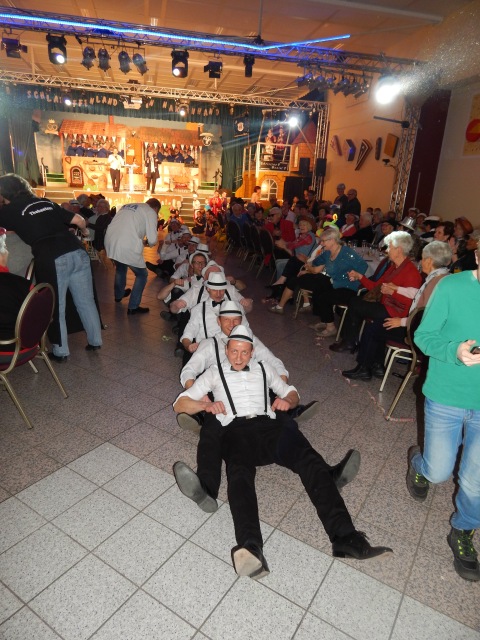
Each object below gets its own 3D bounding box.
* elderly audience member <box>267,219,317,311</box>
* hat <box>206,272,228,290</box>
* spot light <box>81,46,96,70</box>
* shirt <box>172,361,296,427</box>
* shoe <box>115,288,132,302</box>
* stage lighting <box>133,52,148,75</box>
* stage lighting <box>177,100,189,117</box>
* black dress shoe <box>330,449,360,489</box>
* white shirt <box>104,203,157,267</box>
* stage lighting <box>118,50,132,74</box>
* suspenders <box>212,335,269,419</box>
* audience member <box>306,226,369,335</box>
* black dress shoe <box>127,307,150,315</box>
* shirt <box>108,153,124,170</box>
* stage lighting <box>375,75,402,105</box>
[{"bbox_3d":[0.740,-0.863,6.100,0.750,1.200,0.520,-5,19,-21],"label":"elderly audience member"},{"bbox_3d":[-0.211,-0.353,3.900,0.240,0.125,0.275,1,18,-6],"label":"hat"},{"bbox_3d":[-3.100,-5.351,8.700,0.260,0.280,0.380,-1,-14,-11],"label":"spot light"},{"bbox_3d":[-0.030,0.478,2.840,0.770,0.290,0.530,0,48,-8],"label":"shirt"},{"bbox_3d":[-1.619,-0.338,6.017,0.105,0.115,0.285,10,19,21],"label":"shoe"},{"bbox_3d":[-2.024,-5.208,8.650,0.230,0.230,0.380,10,-24,22],"label":"stage lighting"},{"bbox_3d":[-1.925,-7.082,14.239,0.400,0.480,0.400,4,18,3],"label":"stage lighting"},{"bbox_3d":[0.583,0.808,2.376,0.105,0.295,0.115,13,19,-28],"label":"black dress shoe"},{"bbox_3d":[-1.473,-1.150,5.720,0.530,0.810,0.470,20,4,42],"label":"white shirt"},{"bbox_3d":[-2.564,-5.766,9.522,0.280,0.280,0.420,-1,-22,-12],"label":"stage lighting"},{"bbox_3d":[0.041,0.465,2.899,0.310,0.190,0.500,-12,45,-1],"label":"suspenders"},{"bbox_3d":[1.165,-0.443,4.986,0.690,1.190,0.490,-5,19,-24],"label":"audience member"},{"bbox_3d":[-1.278,-0.144,5.348,0.290,0.105,0.105,-7,20,-28],"label":"black dress shoe"},{"bbox_3d":[-5.199,-6.673,17.900,0.620,0.680,0.340,1,18,-5],"label":"shirt"},{"bbox_3d":[3.791,-5.897,10.854,0.450,0.580,0.420,2,18,-3],"label":"stage lighting"}]

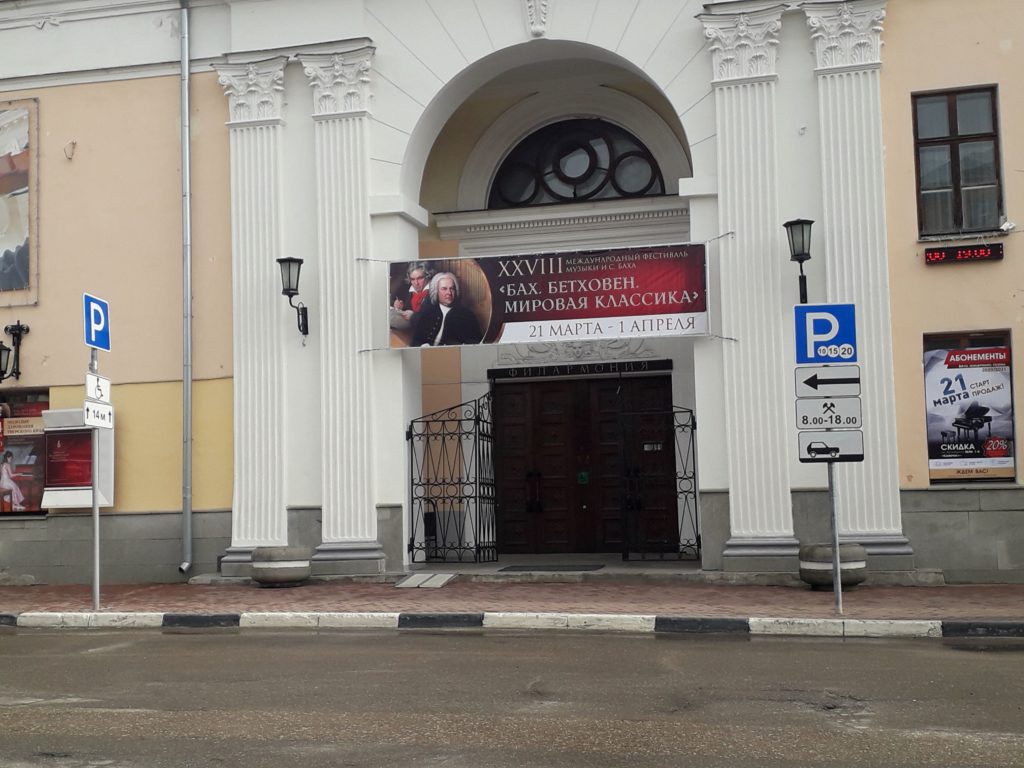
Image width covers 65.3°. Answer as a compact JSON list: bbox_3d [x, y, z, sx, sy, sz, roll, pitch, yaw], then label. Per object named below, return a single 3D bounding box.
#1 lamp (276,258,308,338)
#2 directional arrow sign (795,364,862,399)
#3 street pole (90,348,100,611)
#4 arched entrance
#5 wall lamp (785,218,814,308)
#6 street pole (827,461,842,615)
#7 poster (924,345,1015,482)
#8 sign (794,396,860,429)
[{"bbox_3d":[-3.079,-1.259,11.349,0.370,1.060,0.480,-2,-3,14],"label":"lamp"},{"bbox_3d":[3.484,-0.028,8.805,0.700,0.345,0.030,-2,-3,8],"label":"directional arrow sign"},{"bbox_3d":[-5.211,1.073,10.011,0.075,3.480,0.075,-2,-3,8],"label":"street pole"},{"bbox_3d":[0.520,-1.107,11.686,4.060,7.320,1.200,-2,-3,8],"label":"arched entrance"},{"bbox_3d":[3.755,-1.562,10.377,0.370,1.080,0.480,-3,-3,20],"label":"wall lamp"},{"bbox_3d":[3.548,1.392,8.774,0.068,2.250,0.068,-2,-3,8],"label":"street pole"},{"bbox_3d":[5.876,0.386,10.266,1.030,1.660,0.040,-2,-3,8],"label":"poster"},{"bbox_3d":[3.489,0.314,8.789,0.700,0.345,0.030,-2,-3,8],"label":"sign"}]

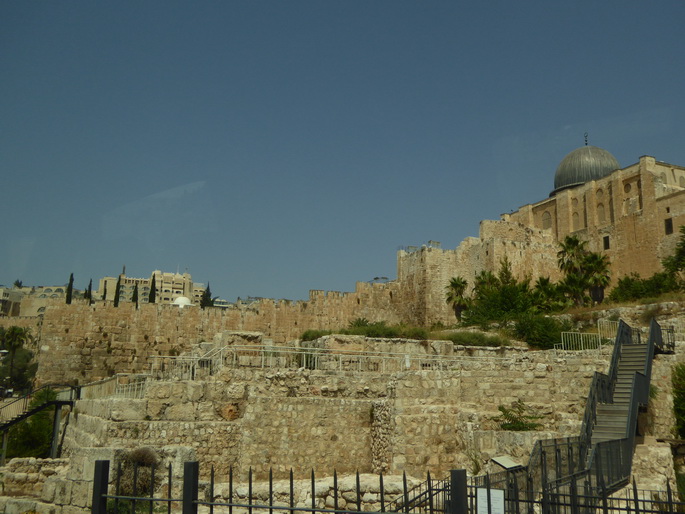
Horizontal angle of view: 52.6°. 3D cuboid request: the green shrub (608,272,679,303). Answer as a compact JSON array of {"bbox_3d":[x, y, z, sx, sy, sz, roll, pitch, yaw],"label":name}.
[{"bbox_3d":[25.203,2.554,58.000,5.900,2.400,3.200,0,-11,0],"label":"green shrub"}]

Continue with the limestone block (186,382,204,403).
[{"bbox_3d":[-6.036,5.554,28.500,0.740,0.780,0.650,0,-11,0],"label":"limestone block"}]

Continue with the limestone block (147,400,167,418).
[{"bbox_3d":[-7.579,6.251,28.300,0.740,0.740,0.650,0,-11,0],"label":"limestone block"}]

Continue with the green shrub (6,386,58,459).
[{"bbox_3d":[-16.665,8.947,37.000,2.800,3.800,2.500,0,-11,0],"label":"green shrub"}]

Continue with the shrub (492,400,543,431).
[{"bbox_3d":[6.569,5.949,26.000,1.900,1.100,1.300,0,-11,0],"label":"shrub"}]

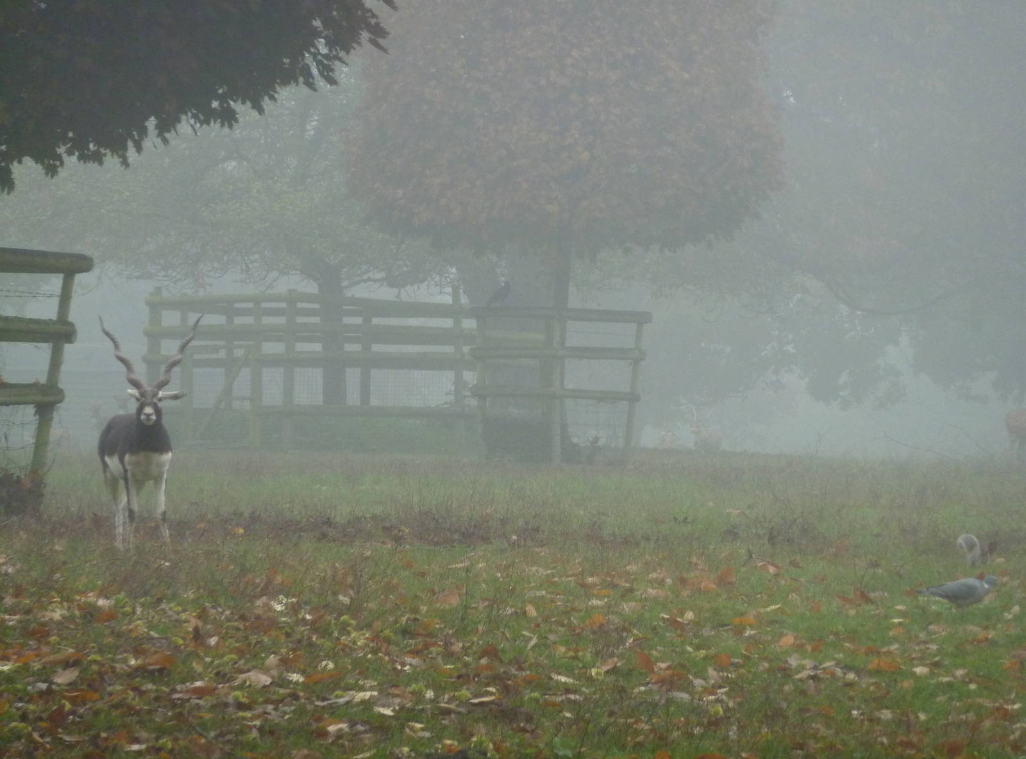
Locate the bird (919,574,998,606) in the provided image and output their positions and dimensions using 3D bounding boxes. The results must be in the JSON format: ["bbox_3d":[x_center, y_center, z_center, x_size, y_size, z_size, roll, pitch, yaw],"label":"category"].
[{"bbox_3d":[2.230,1.065,44.500,0.390,0.165,0.160,0,1,0],"label":"bird"}]

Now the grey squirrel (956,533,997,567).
[{"bbox_3d":[2.587,0.950,49.600,0.230,0.190,0.110,0,1,6],"label":"grey squirrel"}]

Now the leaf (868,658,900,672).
[{"bbox_3d":[1.594,1.226,38.200,0.140,0.057,0.090,0,1,0],"label":"leaf"}]

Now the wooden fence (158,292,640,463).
[{"bbox_3d":[-1.226,-0.059,93.500,5.350,1.800,2.500,0,1,0],"label":"wooden fence"}]

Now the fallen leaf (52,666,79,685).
[{"bbox_3d":[-1.868,1.236,37.100,0.115,0.070,0.090,0,1,0],"label":"fallen leaf"}]

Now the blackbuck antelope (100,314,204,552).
[{"bbox_3d":[-2.187,0.321,52.000,0.570,1.380,1.000,0,1,-17],"label":"blackbuck antelope"}]

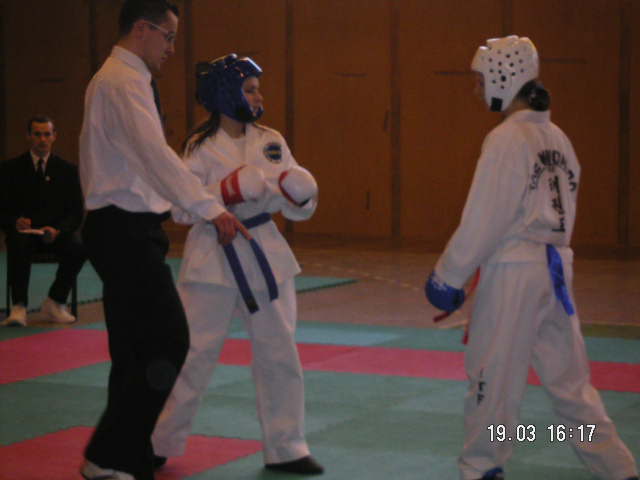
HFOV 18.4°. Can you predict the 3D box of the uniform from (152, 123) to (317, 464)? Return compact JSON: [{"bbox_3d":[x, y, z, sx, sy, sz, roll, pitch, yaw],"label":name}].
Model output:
[{"bbox_3d":[-0.320,0.203,7.490,0.530,1.290,0.560,-3,5,-33],"label":"uniform"}]

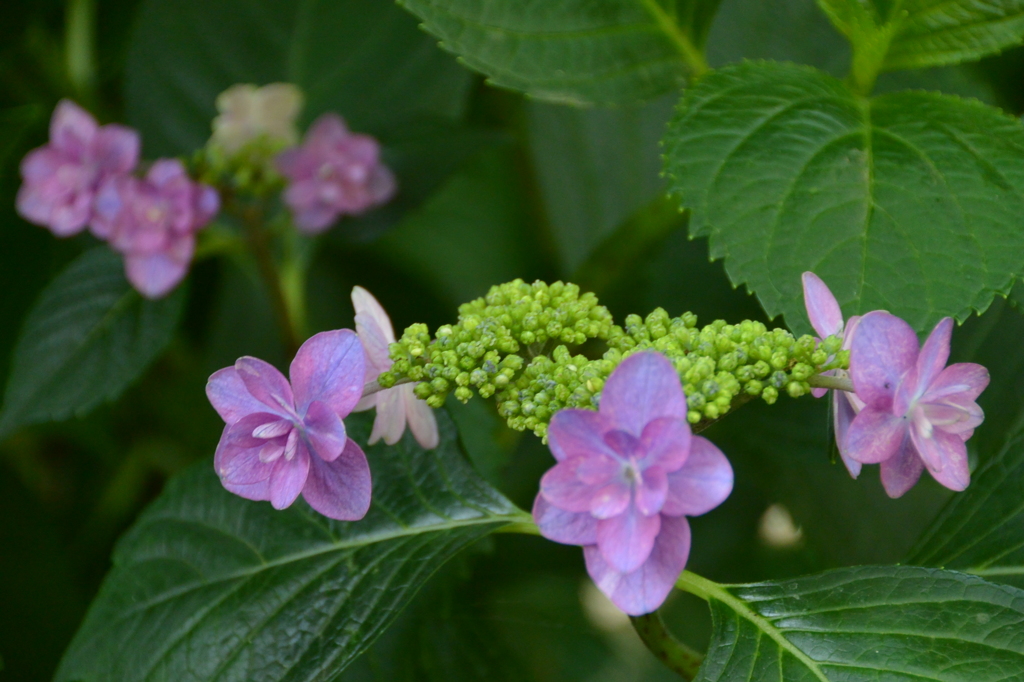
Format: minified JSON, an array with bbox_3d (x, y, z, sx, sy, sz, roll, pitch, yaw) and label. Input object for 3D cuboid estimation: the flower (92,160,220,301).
[{"bbox_3d":[-0.088,-0.028,1.470,0.031,0.034,0.018,2,3,6],"label":"flower"}]

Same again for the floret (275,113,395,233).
[{"bbox_3d":[-0.045,-0.042,1.500,0.031,0.031,0.018,-4,4,-15],"label":"floret"}]

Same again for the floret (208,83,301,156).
[{"bbox_3d":[-0.065,-0.055,1.530,0.025,0.025,0.015,0,6,0],"label":"floret"}]

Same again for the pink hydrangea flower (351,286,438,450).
[{"bbox_3d":[-0.027,0.006,1.360,0.019,0.038,0.036,-20,3,31],"label":"pink hydrangea flower"}]

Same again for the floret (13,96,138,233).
[{"bbox_3d":[-0.108,-0.043,1.480,0.031,0.033,0.018,5,4,18],"label":"floret"}]

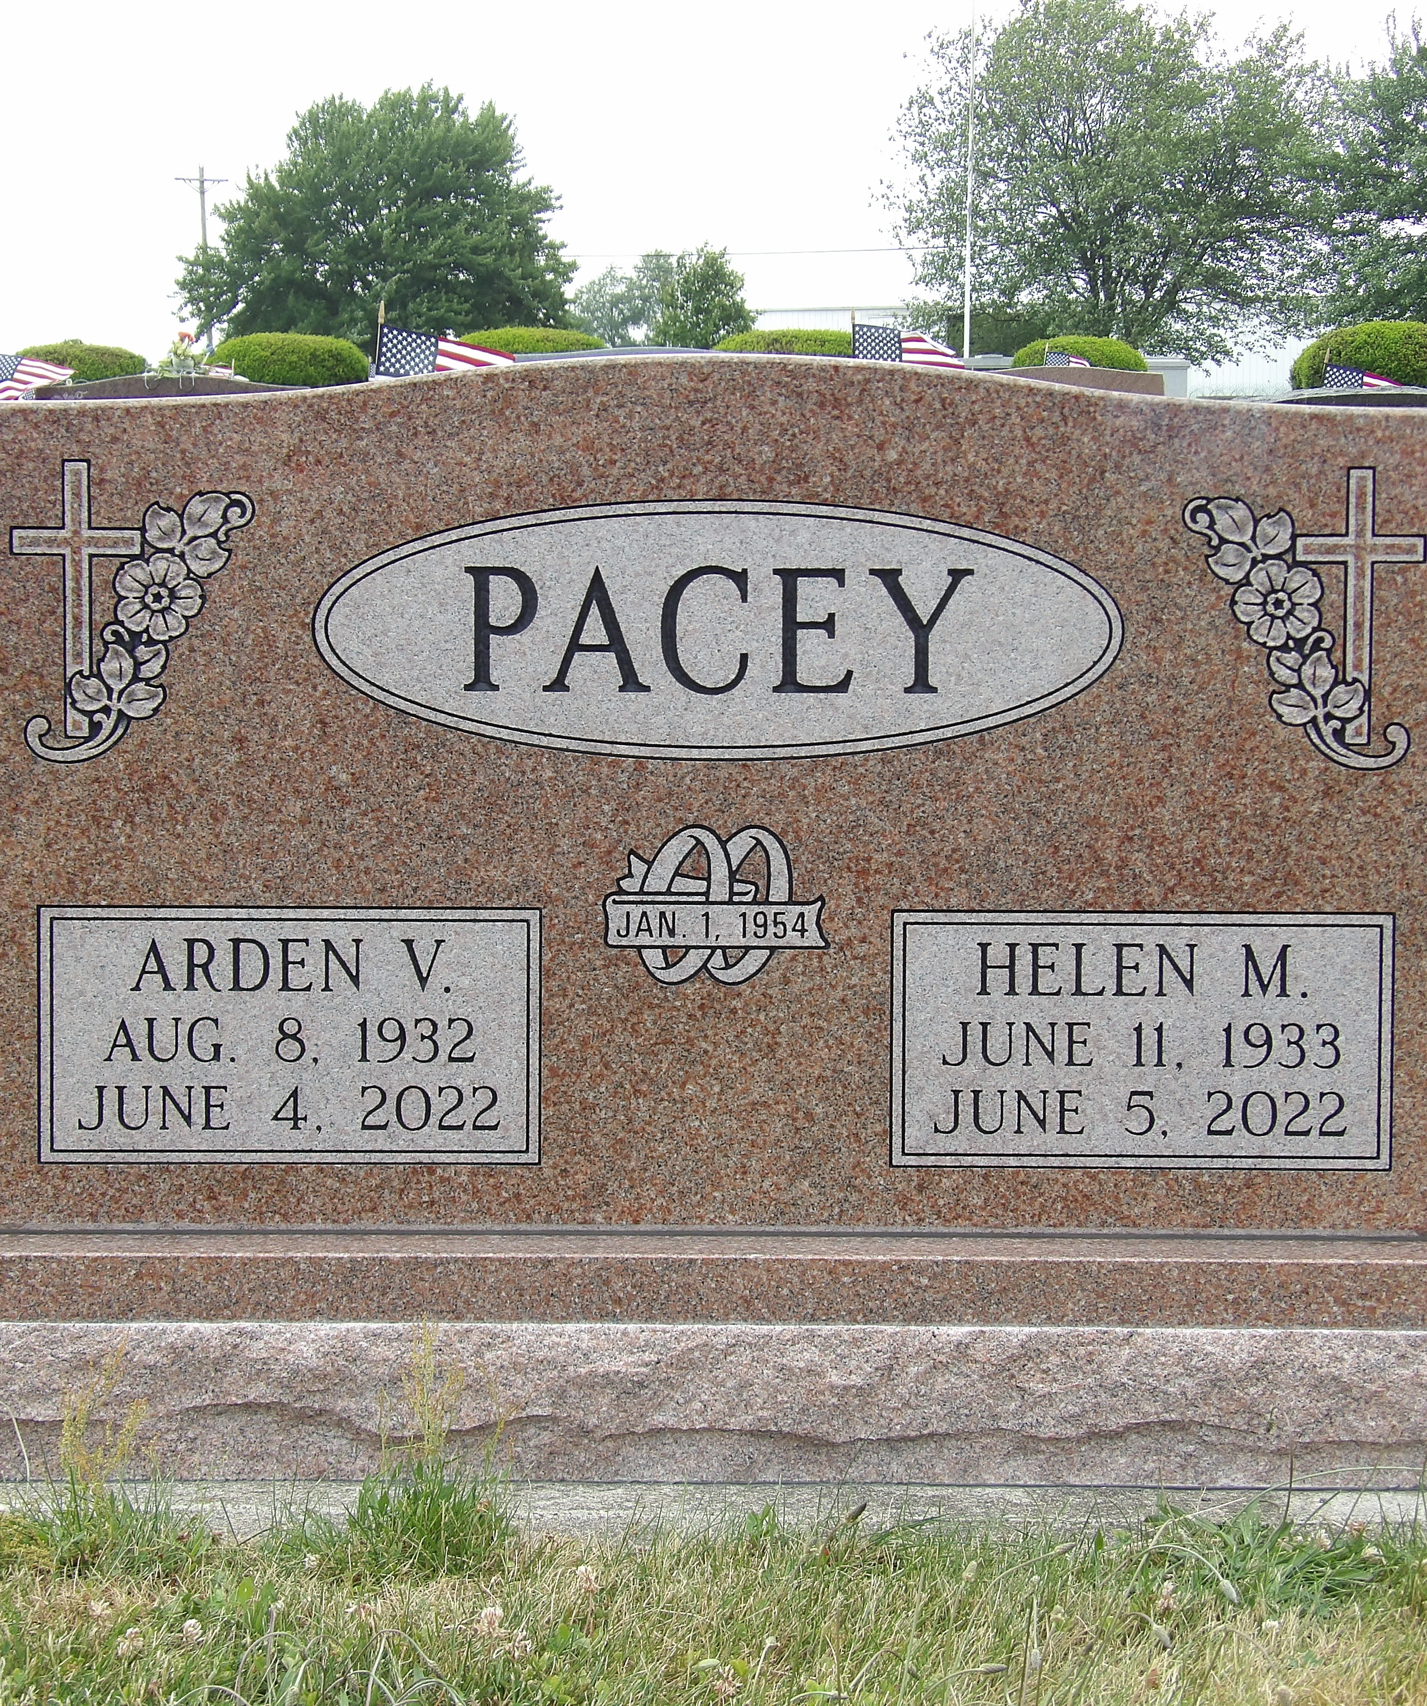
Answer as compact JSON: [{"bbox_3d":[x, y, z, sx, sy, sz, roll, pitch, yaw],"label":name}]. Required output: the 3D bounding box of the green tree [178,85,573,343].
[{"bbox_3d":[-8.014,-14.618,112.000,9.339,7.067,9.339,0,5,0],"label":"green tree"}]

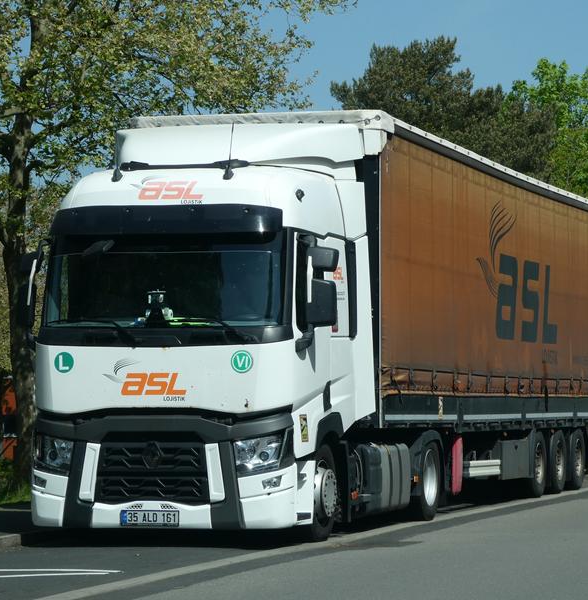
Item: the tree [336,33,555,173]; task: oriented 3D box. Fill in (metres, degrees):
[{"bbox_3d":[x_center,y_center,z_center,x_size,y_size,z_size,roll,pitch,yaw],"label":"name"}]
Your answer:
[{"bbox_3d":[3.418,-1.324,56.000,5.400,9.400,5.200,0,-2,0],"label":"tree"}]

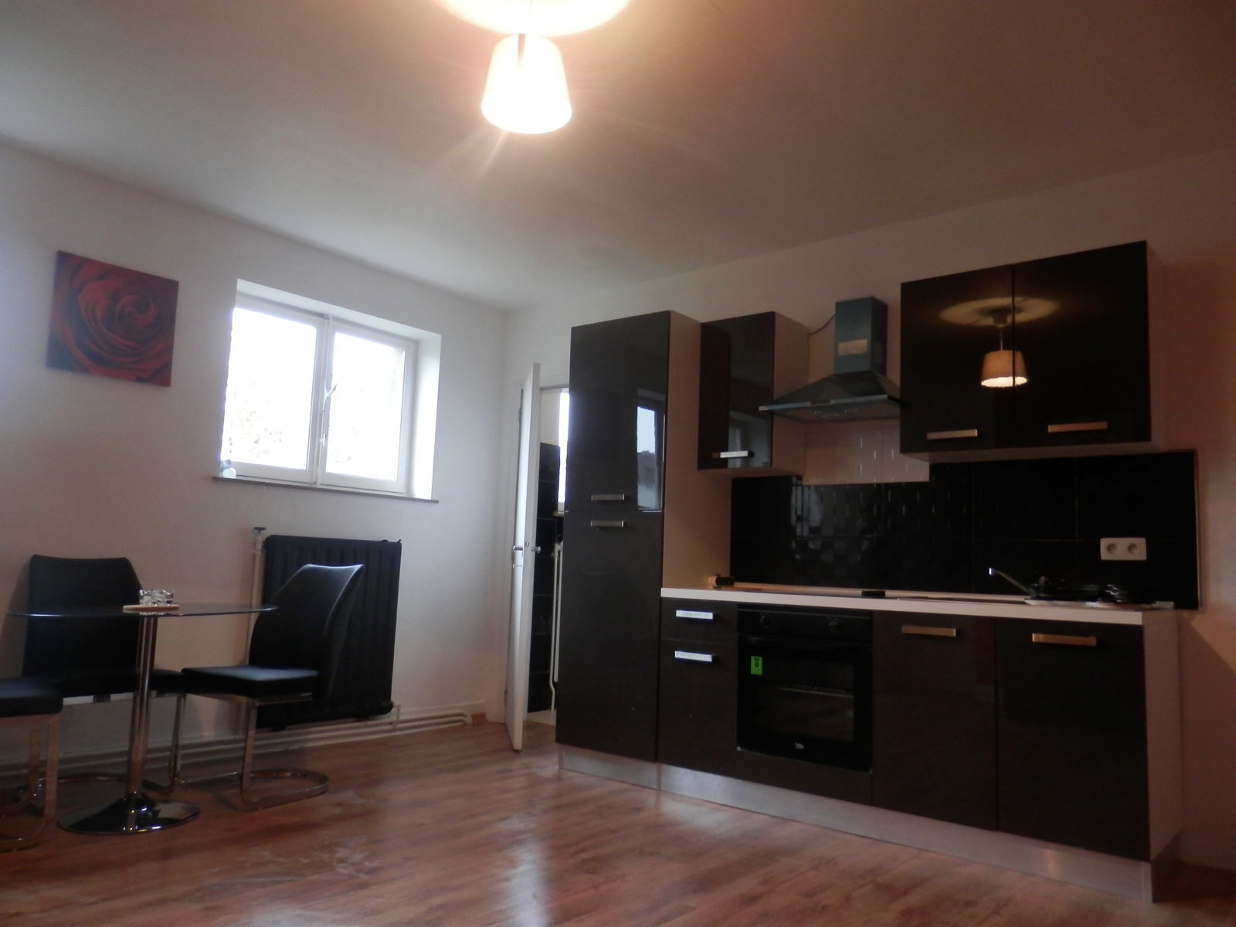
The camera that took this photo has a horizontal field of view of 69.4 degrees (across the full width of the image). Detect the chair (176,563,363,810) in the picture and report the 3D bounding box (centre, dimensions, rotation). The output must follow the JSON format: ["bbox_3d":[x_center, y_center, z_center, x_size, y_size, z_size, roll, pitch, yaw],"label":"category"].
[{"bbox_3d":[-1.441,0.887,3.781,0.440,0.935,0.600,-2,-8,28],"label":"chair"}]

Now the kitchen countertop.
[{"bbox_3d":[1.109,0.570,3.632,1.890,0.040,0.585,-4,-9,39],"label":"kitchen countertop"}]

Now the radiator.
[{"bbox_3d":[-1.515,0.863,4.677,0.110,0.930,0.780,-4,-9,39],"label":"radiator"}]

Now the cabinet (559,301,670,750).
[{"bbox_3d":[0.156,0.373,4.455,0.600,2.090,0.585,-4,-9,39],"label":"cabinet"}]

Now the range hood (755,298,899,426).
[{"bbox_3d":[1.002,-0.481,3.973,0.600,0.535,0.450,-4,-9,39],"label":"range hood"}]

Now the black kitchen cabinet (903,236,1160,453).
[{"bbox_3d":[1.616,-0.395,3.531,0.900,0.718,0.325,-4,-9,39],"label":"black kitchen cabinet"}]

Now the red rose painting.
[{"bbox_3d":[-2.250,-0.632,4.006,0.030,0.505,0.510,-4,-9,39],"label":"red rose painting"}]

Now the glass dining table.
[{"bbox_3d":[-1.731,0.905,3.250,0.880,0.745,0.880,-4,-9,39],"label":"glass dining table"}]

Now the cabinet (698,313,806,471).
[{"bbox_3d":[0.654,-0.312,4.317,0.400,0.720,0.325,-4,-9,39],"label":"cabinet"}]

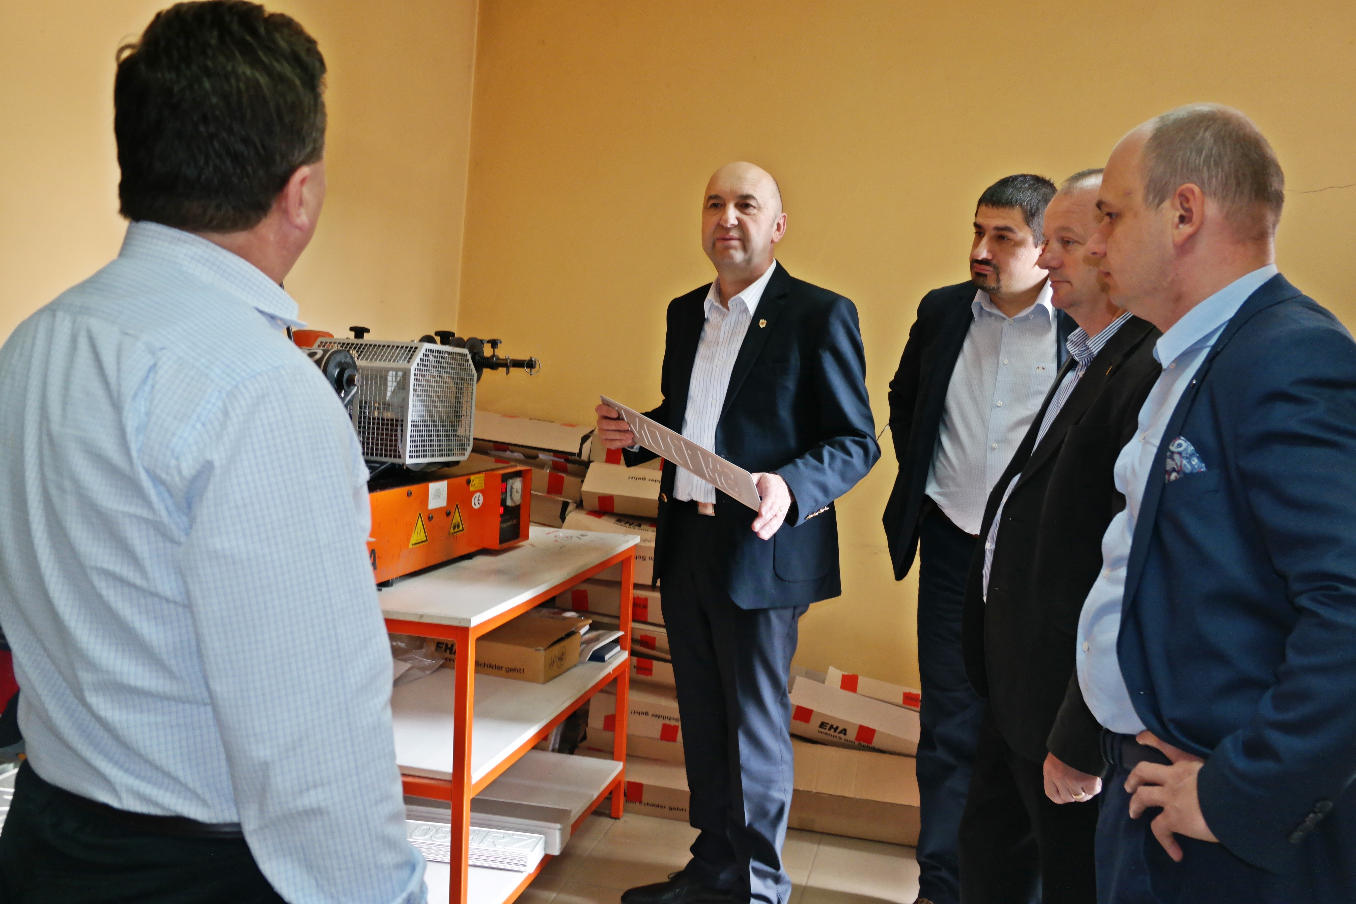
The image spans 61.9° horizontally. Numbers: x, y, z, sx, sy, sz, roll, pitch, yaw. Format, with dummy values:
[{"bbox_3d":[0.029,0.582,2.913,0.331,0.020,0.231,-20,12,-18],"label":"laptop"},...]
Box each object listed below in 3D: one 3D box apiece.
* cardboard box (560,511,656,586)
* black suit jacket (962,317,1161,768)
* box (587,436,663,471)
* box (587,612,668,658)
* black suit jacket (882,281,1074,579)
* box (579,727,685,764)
[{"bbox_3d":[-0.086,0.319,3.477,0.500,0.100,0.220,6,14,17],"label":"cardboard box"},{"bbox_3d":[0.717,0.154,2.000,0.320,0.770,0.480,-1,6,-33],"label":"black suit jacket"},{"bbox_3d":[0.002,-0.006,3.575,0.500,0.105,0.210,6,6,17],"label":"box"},{"bbox_3d":[-0.043,0.569,3.470,0.500,0.080,0.220,6,6,17],"label":"box"},{"bbox_3d":[0.741,-0.045,2.640,0.480,0.730,0.290,6,6,37],"label":"black suit jacket"},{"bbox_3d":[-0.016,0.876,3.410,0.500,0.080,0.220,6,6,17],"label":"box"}]

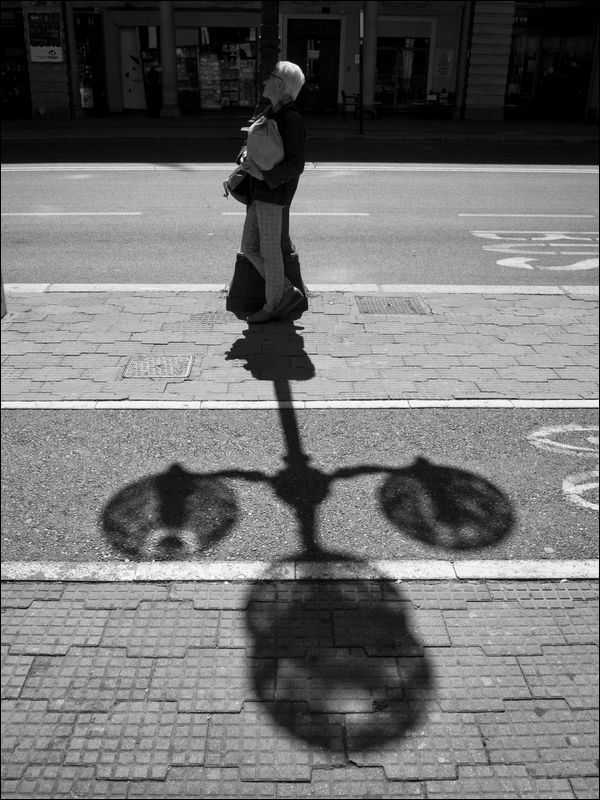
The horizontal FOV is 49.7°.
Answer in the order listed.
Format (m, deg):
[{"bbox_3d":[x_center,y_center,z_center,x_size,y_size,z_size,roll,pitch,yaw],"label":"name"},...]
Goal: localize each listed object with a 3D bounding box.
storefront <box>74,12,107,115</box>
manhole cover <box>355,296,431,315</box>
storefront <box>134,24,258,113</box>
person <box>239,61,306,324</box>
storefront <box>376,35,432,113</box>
[{"bbox_3d":[-7.325,-11.811,22.827,0.949,3.168,0.400,0,27,0],"label":"storefront"},{"bbox_3d":[0.708,-0.714,4.970,0.510,0.030,0.433,0,27,0],"label":"manhole cover"},{"bbox_3d":[-3.630,-11.706,22.936,4.179,2.749,0.500,0,27,0],"label":"storefront"},{"bbox_3d":[-0.185,-1.271,4.208,0.500,1.650,0.500,0,27,0],"label":"person"},{"bbox_3d":[3.641,-11.553,22.957,1.730,2.326,0.400,0,27,0],"label":"storefront"}]

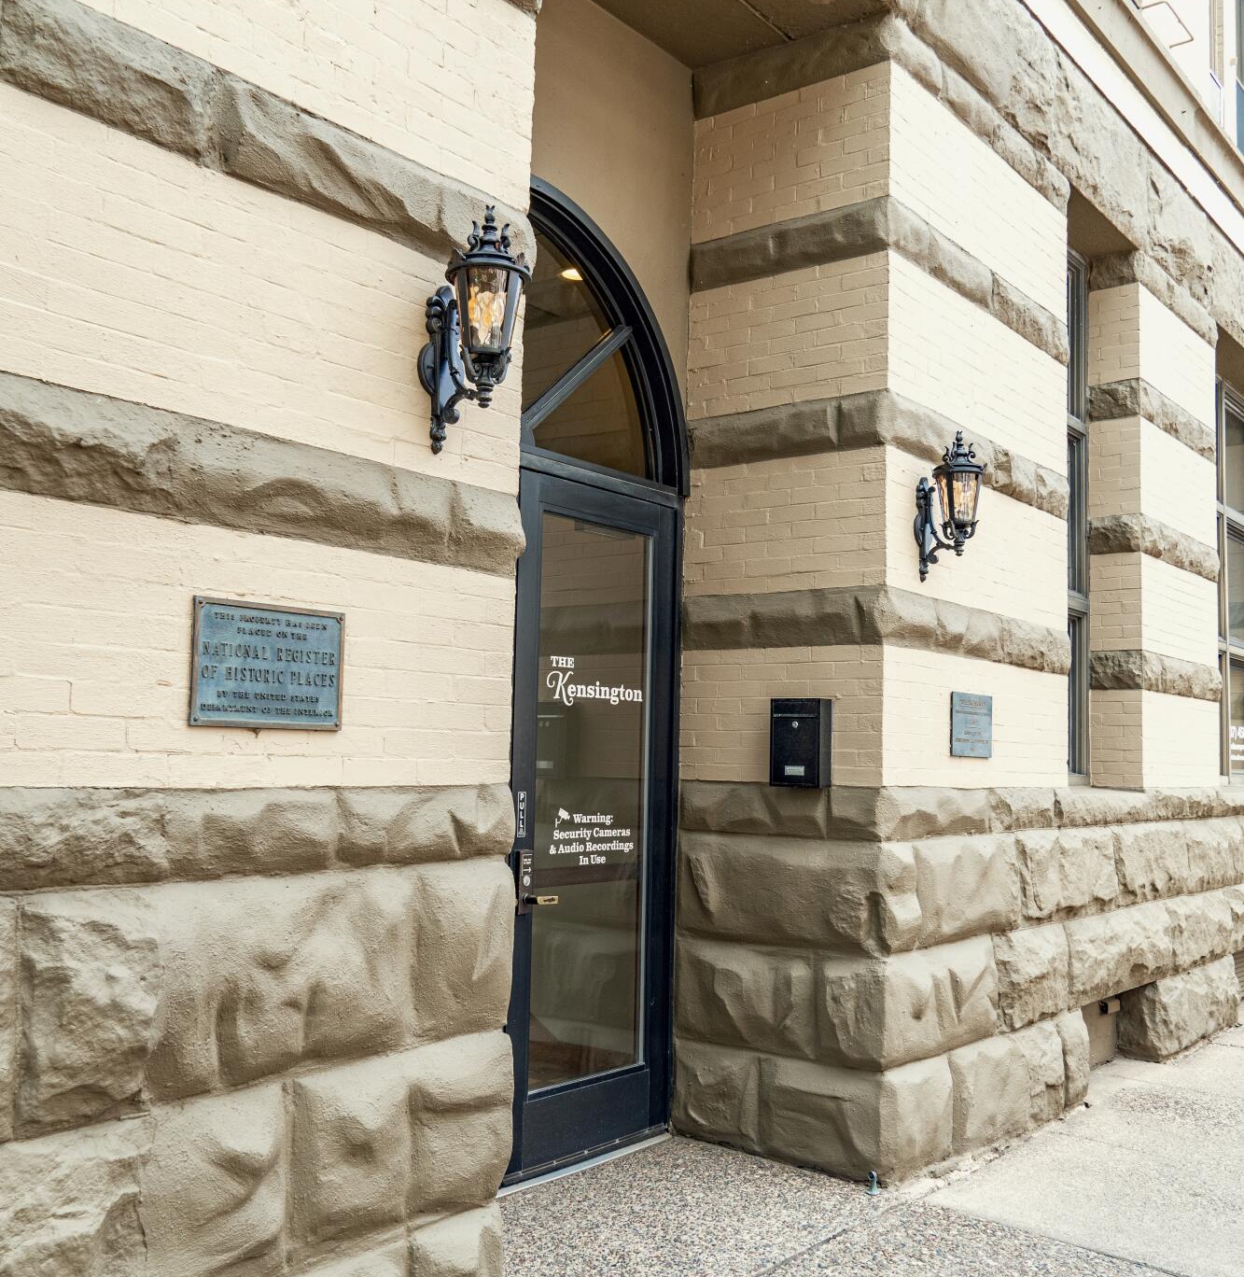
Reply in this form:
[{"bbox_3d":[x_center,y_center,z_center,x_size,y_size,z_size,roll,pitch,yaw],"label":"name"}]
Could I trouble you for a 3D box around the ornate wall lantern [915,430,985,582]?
[{"bbox_3d":[1.250,-0.499,5.299,0.272,0.566,0.203,-2,-6,38],"label":"ornate wall lantern"}]

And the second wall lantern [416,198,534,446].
[{"bbox_3d":[-0.340,-0.720,3.246,0.272,0.566,0.203,-2,-6,38],"label":"second wall lantern"}]

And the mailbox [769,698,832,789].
[{"bbox_3d":[0.672,0.394,5.245,0.214,0.326,0.086,-2,-6,38],"label":"mailbox"}]

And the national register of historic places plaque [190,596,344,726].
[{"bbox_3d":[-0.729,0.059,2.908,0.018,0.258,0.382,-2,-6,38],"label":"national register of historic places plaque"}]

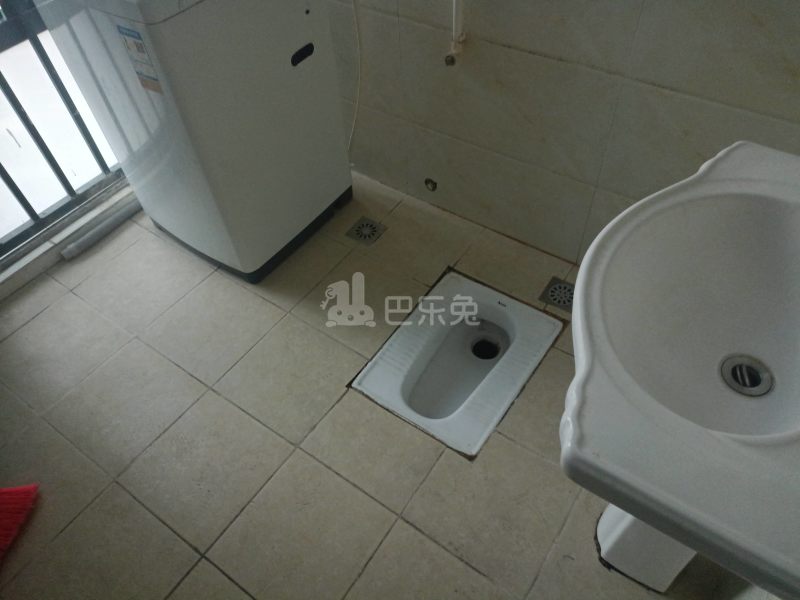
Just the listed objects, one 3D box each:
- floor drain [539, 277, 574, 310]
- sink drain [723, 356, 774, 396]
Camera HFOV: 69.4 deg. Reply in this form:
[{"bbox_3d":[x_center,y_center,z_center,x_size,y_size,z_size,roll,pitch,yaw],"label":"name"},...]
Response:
[{"bbox_3d":[0.464,-0.012,1.649,0.102,0.012,0.102,27,56,23],"label":"floor drain"},{"bbox_3d":[0.456,0.102,0.761,0.064,0.014,0.064,-2,49,2],"label":"sink drain"}]

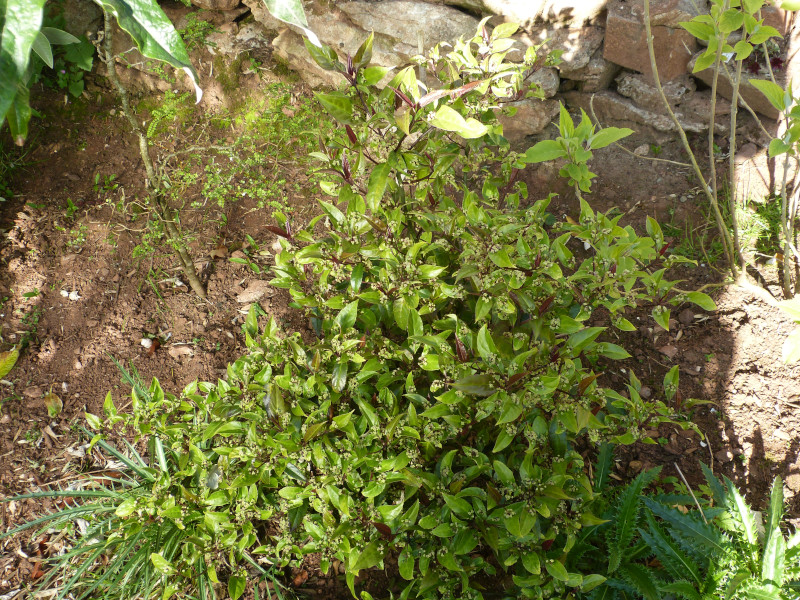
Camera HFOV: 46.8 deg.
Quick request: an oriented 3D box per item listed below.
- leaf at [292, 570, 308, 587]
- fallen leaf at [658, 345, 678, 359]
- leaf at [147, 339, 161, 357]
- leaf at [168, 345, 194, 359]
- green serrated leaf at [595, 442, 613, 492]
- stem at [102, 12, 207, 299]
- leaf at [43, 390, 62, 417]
[{"bbox_3d":[-0.179,0.502,1.668,0.018,0.013,0.030,26,46,29],"label":"leaf"},{"bbox_3d":[0.623,0.119,2.144,0.045,0.015,0.038,0,39,0],"label":"fallen leaf"},{"bbox_3d":[-0.573,0.111,2.152,0.022,0.018,0.045,7,40,9],"label":"leaf"},{"bbox_3d":[-0.507,0.119,2.144,0.056,0.015,0.037,0,39,0],"label":"leaf"},{"bbox_3d":[0.400,0.329,1.818,0.037,0.050,0.100,0,39,0],"label":"green serrated leaf"},{"bbox_3d":[-0.539,-0.291,2.081,0.120,0.710,0.120,0,39,0],"label":"stem"},{"bbox_3d":[-0.755,0.227,2.011,0.042,0.016,0.068,-11,40,-14],"label":"leaf"}]

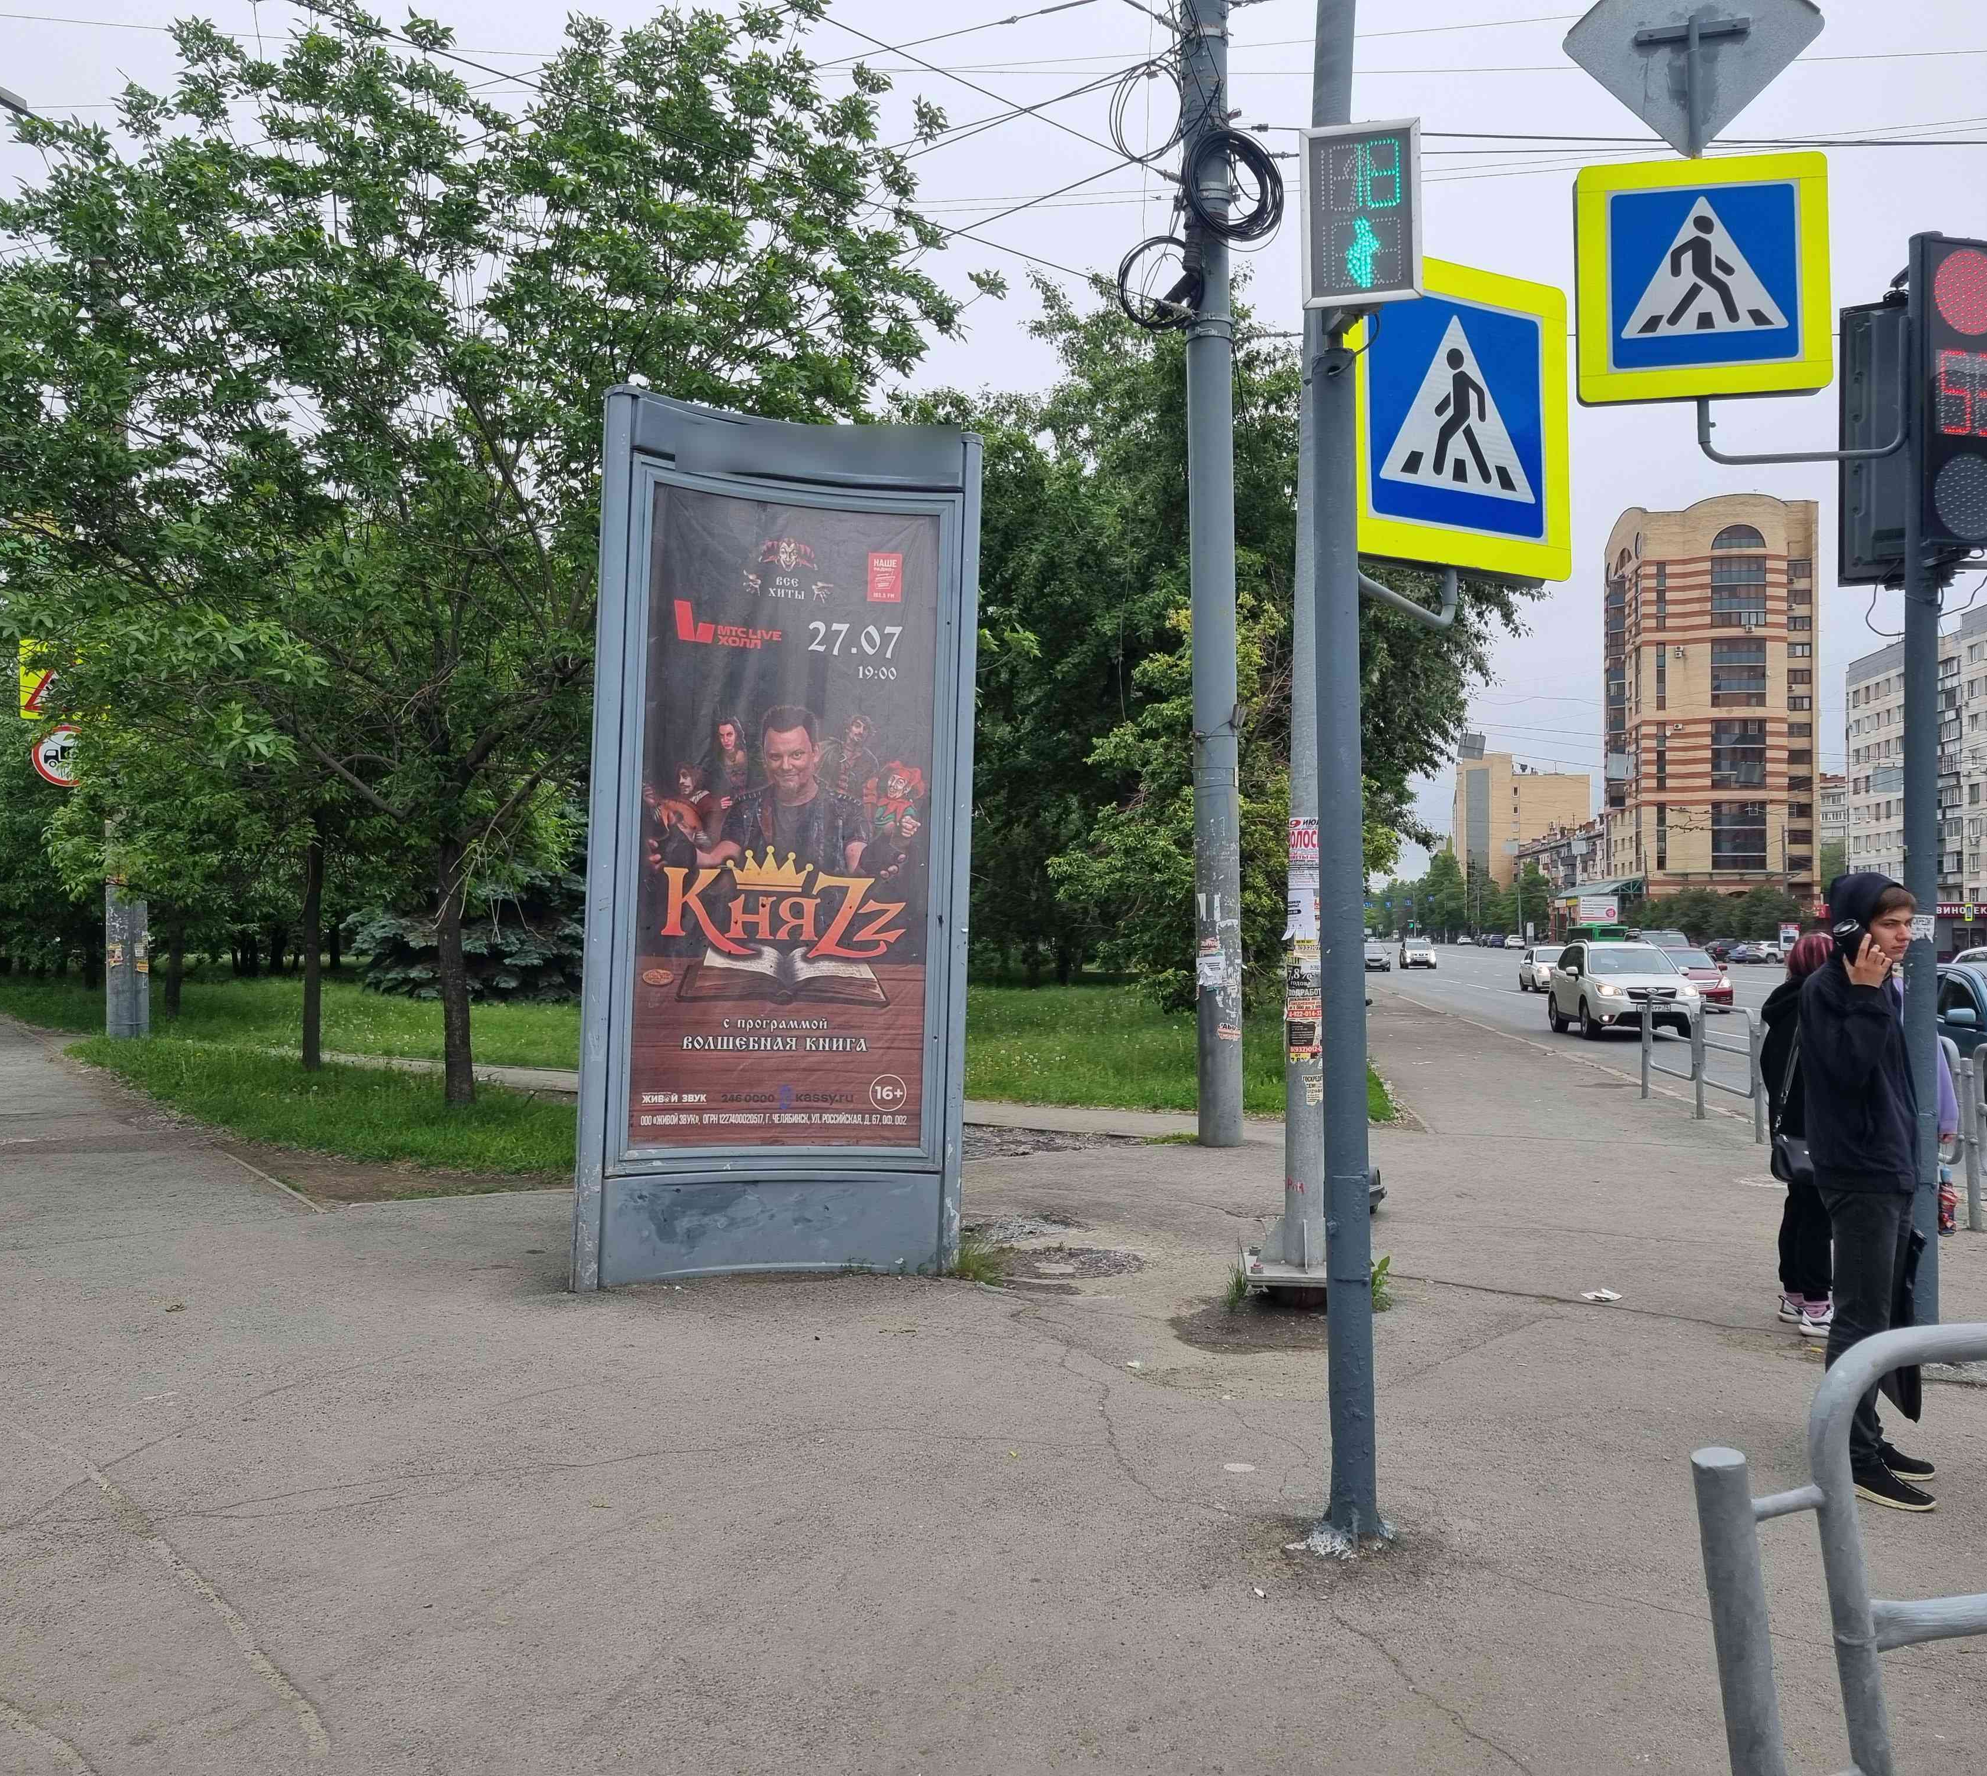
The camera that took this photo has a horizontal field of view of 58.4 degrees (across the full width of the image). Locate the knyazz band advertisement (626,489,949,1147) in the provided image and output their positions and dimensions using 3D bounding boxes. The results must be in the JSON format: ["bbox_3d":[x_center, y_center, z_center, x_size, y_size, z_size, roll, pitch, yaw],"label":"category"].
[{"bbox_3d":[-0.940,-0.317,8.130,1.360,2.960,0.110,2,-4,-16],"label":"knyazz band advertisement"}]

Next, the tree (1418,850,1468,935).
[{"bbox_3d":[74.410,1.227,295.000,8.100,15.800,8.100,0,-1,7],"label":"tree"}]

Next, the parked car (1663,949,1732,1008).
[{"bbox_3d":[16.200,2.191,42.200,1.740,1.500,4.450,0,-1,8],"label":"parked car"}]

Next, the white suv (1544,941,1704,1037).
[{"bbox_3d":[11.140,1.784,31.700,1.800,1.710,4.600,0,-1,7],"label":"white suv"}]

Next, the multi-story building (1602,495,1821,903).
[{"bbox_3d":[81.700,-17.521,204.000,18.800,49.800,20.500,0,-1,9],"label":"multi-story building"}]

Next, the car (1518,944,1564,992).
[{"bbox_3d":[18.260,2.627,57.600,1.730,1.480,4.400,0,-1,7],"label":"car"}]

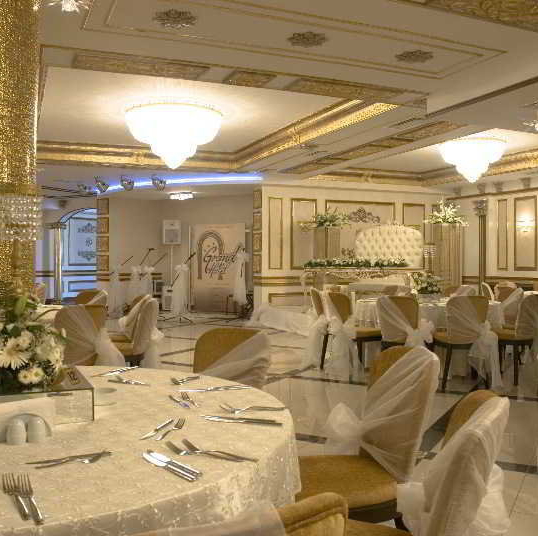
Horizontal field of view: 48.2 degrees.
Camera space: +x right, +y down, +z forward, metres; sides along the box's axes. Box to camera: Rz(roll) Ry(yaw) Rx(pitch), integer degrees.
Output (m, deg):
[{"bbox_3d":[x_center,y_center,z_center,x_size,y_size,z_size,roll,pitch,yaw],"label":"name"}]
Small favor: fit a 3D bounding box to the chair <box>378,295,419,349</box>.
[{"bbox_3d":[1.330,0.720,6.008,0.480,0.910,0.580,0,1,20],"label":"chair"}]

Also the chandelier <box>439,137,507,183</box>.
[{"bbox_3d":[2.596,-1.357,7.681,0.870,0.550,0.870,-1,1,-24],"label":"chandelier"}]

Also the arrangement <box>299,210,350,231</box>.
[{"bbox_3d":[1.099,-0.944,11.691,0.980,0.420,0.750,0,1,-11],"label":"arrangement"}]

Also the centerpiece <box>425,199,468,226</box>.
[{"bbox_3d":[3.453,-1.089,11.689,0.800,0.560,0.700,0,1,-11],"label":"centerpiece"}]

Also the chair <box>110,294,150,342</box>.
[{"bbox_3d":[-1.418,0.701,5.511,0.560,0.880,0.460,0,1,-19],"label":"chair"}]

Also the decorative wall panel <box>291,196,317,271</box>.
[{"bbox_3d":[0.726,-0.706,12.293,0.600,1.420,0.050,0,1,-24],"label":"decorative wall panel"}]

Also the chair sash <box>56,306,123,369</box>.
[{"bbox_3d":[-1.278,0.663,4.360,0.480,0.750,0.260,-1,1,-23],"label":"chair sash"}]

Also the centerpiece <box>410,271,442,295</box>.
[{"bbox_3d":[1.700,0.147,6.550,0.340,0.260,0.320,0,0,-23],"label":"centerpiece"}]

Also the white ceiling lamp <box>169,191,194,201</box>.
[{"bbox_3d":[-1.749,-1.431,11.980,0.480,0.170,0.480,0,1,0],"label":"white ceiling lamp"}]

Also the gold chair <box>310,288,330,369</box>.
[{"bbox_3d":[0.790,0.682,6.900,0.550,0.880,0.470,0,0,-15],"label":"gold chair"}]

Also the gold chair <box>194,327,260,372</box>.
[{"bbox_3d":[-0.310,0.755,2.768,0.480,0.910,0.580,0,1,25],"label":"gold chair"}]

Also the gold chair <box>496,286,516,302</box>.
[{"bbox_3d":[3.020,0.700,7.908,0.580,0.910,0.480,0,1,-30],"label":"gold chair"}]

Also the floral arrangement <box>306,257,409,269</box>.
[{"bbox_3d":[1.580,-0.107,10.600,2.150,0.210,0.270,0,0,-23],"label":"floral arrangement"}]

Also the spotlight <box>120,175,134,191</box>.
[{"bbox_3d":[-2.605,-1.563,10.984,0.250,0.290,0.270,0,1,-9],"label":"spotlight"}]

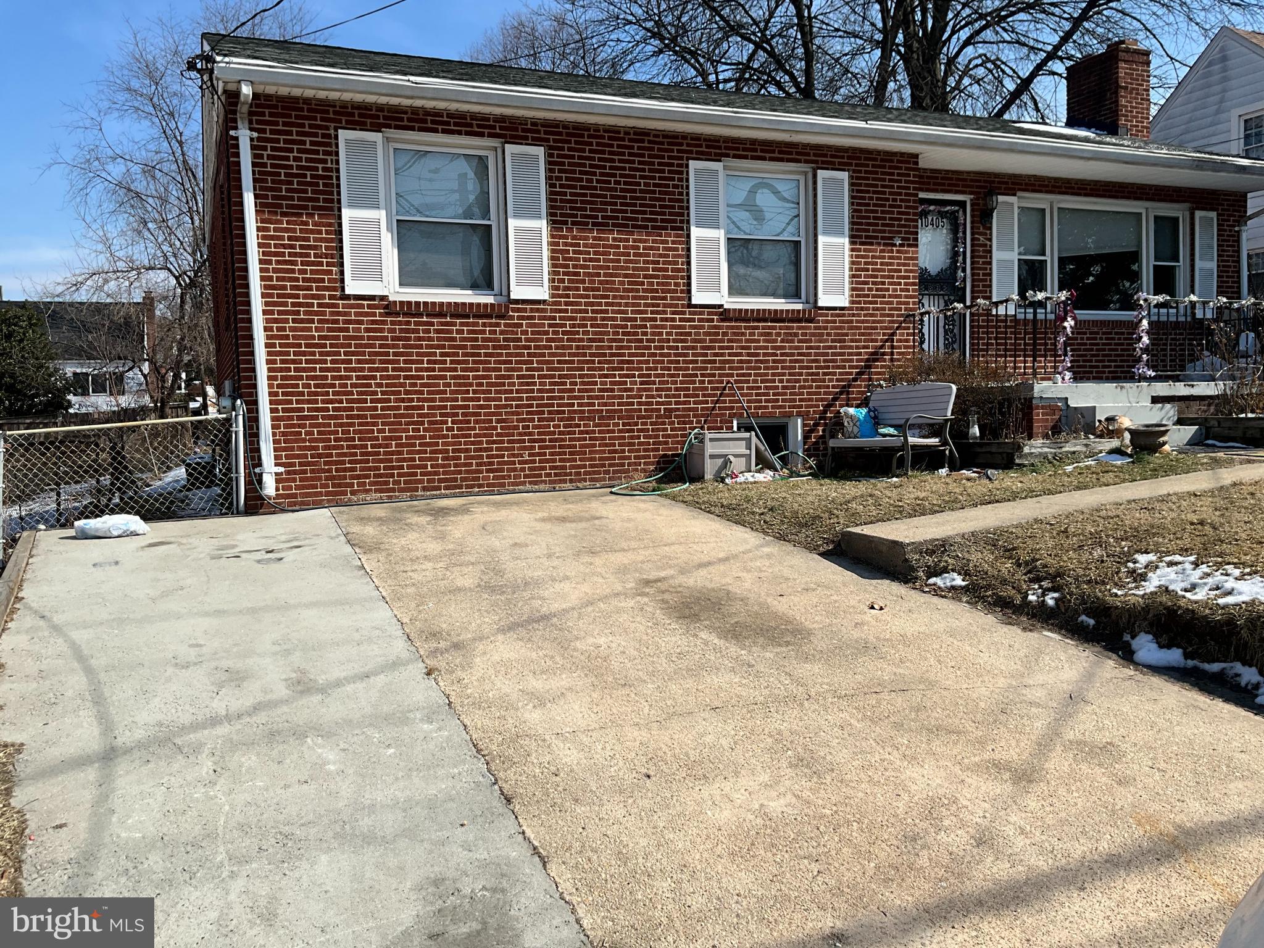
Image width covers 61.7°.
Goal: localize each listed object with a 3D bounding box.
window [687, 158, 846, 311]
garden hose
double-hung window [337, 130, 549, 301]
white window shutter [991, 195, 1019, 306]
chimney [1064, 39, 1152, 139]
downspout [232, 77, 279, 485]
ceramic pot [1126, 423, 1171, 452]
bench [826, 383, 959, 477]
[{"bbox_3d":[1.414,-2.413,10.772,1.850,1.440,0.120,-3,4,-23],"label":"window"},{"bbox_3d":[0.246,-0.120,9.947,0.980,0.560,0.500,-3,4,-23],"label":"garden hose"},{"bbox_3d":[-1.649,-2.274,9.448,1.850,1.440,0.120,-3,4,-23],"label":"double-hung window"},{"bbox_3d":[4.484,-2.622,12.728,0.370,1.390,0.045,-3,4,-23],"label":"white window shutter"},{"bbox_3d":[7.170,-5.687,15.953,0.660,1.450,1.000,-3,4,-23],"label":"chimney"},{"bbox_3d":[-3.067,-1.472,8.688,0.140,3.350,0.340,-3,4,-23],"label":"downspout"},{"bbox_3d":[4.516,-0.306,9.250,0.400,0.250,0.400,-1,4,0],"label":"ceramic pot"},{"bbox_3d":[2.590,-0.437,10.580,0.680,0.870,1.200,-4,4,-30],"label":"bench"}]

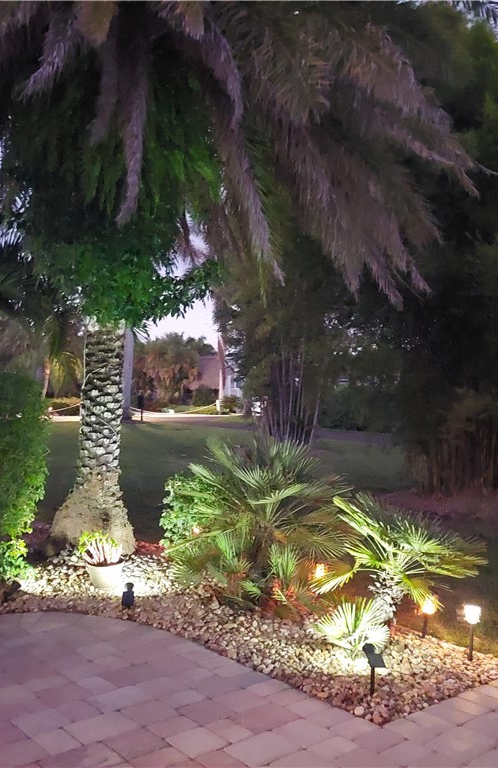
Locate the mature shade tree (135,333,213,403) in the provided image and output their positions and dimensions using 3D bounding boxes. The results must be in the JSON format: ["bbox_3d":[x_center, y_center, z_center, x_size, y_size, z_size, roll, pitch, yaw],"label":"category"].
[{"bbox_3d":[-5.561,-1.082,53.000,5.600,5.200,5.000,0,-1,0],"label":"mature shade tree"}]

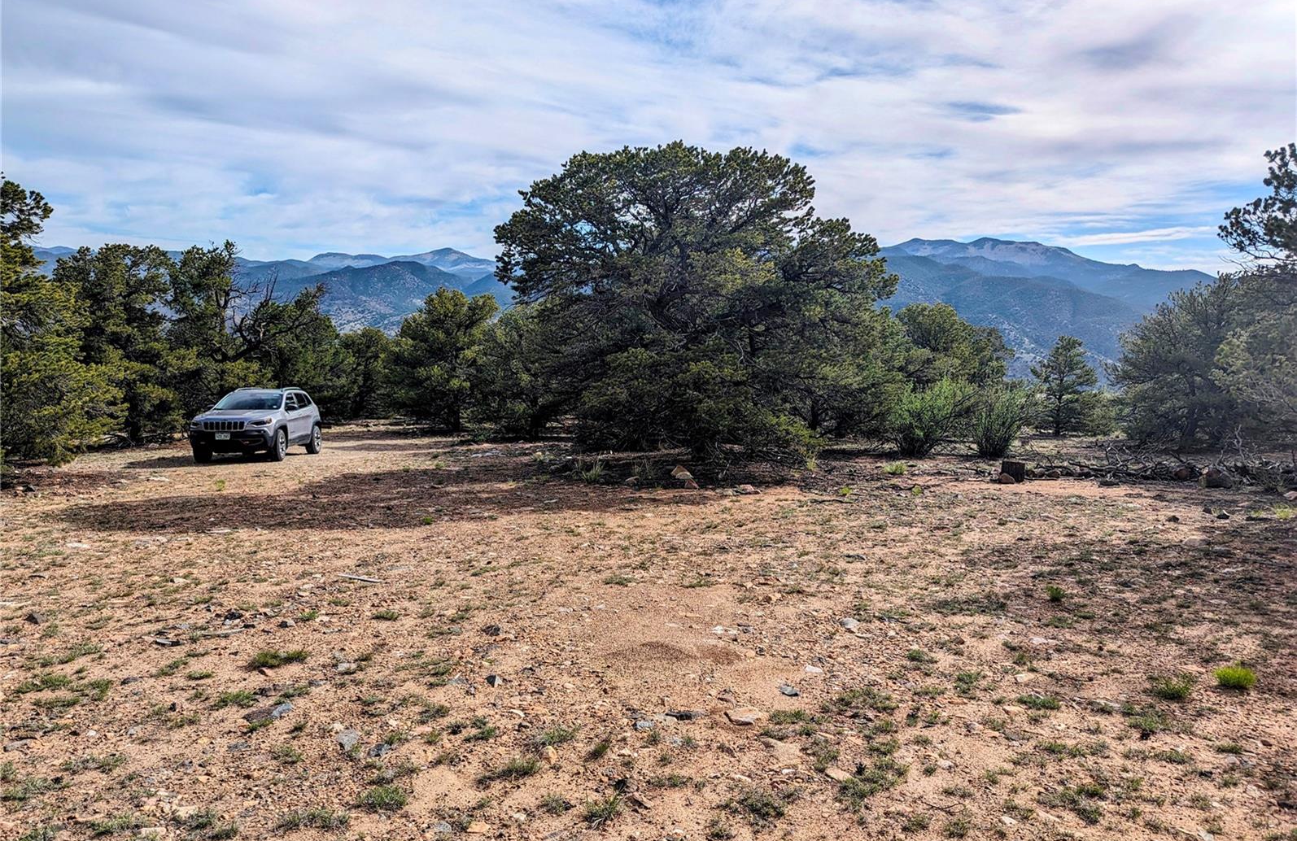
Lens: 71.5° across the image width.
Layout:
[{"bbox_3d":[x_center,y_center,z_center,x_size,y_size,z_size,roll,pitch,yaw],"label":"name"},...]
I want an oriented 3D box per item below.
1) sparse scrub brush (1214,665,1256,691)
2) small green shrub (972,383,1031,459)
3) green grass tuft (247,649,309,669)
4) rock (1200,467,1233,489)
[{"bbox_3d":[3.207,1.390,4.921,0.190,0.120,0.165,1,2,33],"label":"sparse scrub brush"},{"bbox_3d":[8.807,0.003,22.523,1.400,1.855,1.260,1,2,21],"label":"small green shrub"},{"bbox_3d":[-2.145,1.367,5.212,0.320,0.090,0.190,0,2,-22],"label":"green grass tuft"},{"bbox_3d":[9.923,0.989,15.743,0.495,0.368,0.371,1,2,32],"label":"rock"}]

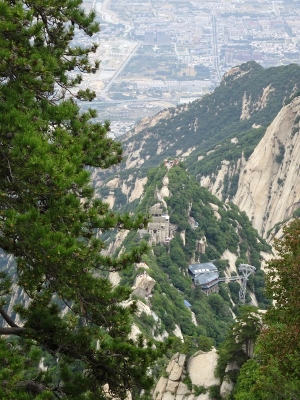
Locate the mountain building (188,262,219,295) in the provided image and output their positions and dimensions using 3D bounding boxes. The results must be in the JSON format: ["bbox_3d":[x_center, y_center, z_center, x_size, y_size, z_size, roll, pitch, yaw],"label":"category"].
[{"bbox_3d":[45.989,67.484,950.000,20.000,16.000,24.000,-7,19,-21],"label":"mountain building"}]

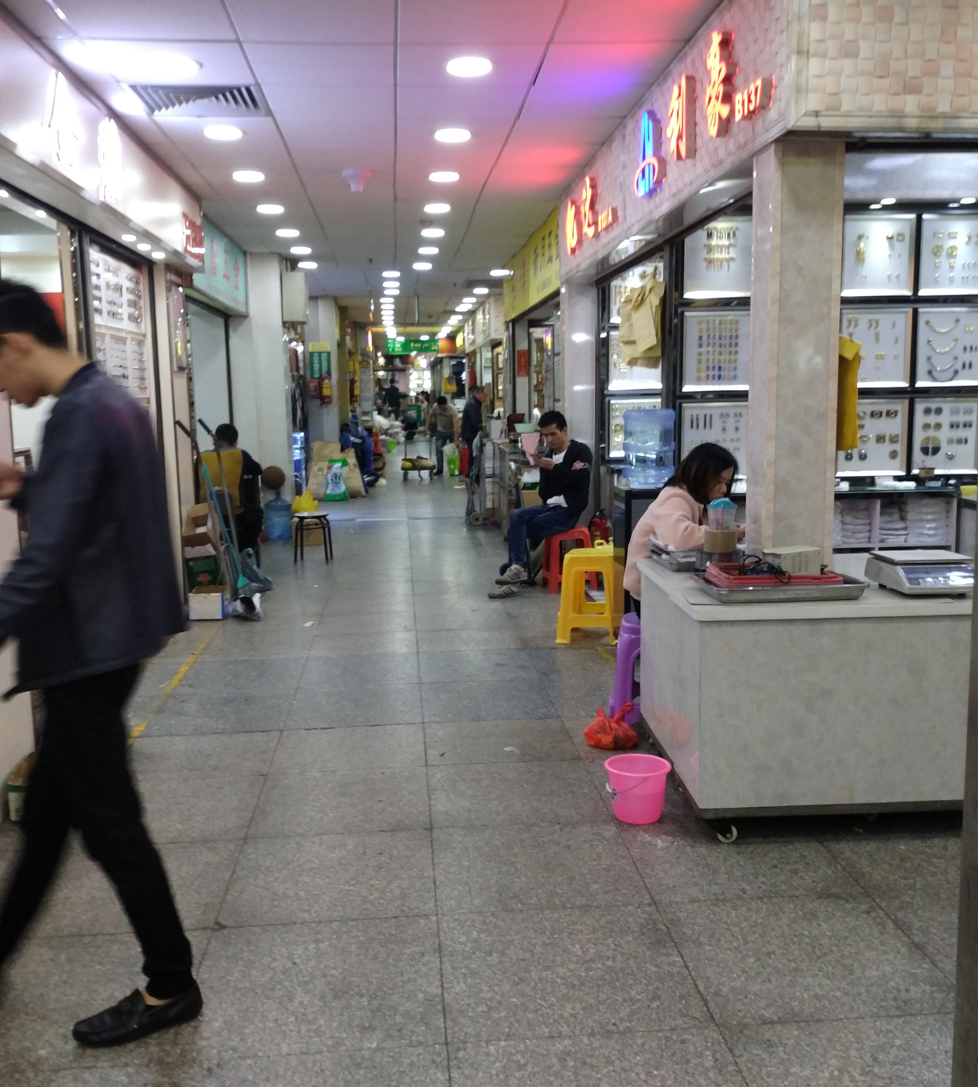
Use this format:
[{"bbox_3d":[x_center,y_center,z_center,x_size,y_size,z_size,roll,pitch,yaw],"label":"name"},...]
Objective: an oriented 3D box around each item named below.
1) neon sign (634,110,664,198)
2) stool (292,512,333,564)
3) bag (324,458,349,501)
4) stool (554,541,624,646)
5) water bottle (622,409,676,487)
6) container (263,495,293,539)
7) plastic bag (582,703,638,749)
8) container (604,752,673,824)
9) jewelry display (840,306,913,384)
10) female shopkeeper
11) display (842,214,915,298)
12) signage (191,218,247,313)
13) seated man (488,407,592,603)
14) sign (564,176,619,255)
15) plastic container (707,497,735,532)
[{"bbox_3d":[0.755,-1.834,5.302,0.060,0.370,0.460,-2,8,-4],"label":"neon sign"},{"bbox_3d":[-1.479,-0.053,9.489,0.310,0.420,0.310,-2,8,-4],"label":"stool"},{"bbox_3d":[-2.022,-0.847,14.956,0.320,0.550,0.200,-1,8,2],"label":"bag"},{"bbox_3d":[0.574,0.295,6.411,0.350,0.480,0.340,0,8,8],"label":"stool"},{"bbox_3d":[0.846,-0.493,5.974,0.275,0.415,0.275,-2,8,-4],"label":"water bottle"},{"bbox_3d":[-2.161,-0.291,11.538,0.273,0.475,0.273,-2,7,-4],"label":"container"},{"bbox_3d":[0.487,0.714,4.497,0.220,0.165,0.200,-2,8,-4],"label":"plastic bag"},{"bbox_3d":[0.493,0.810,3.712,0.210,0.185,0.210,-2,7,-4],"label":"container"},{"bbox_3d":[2.142,-1.099,6.340,0.415,0.430,0.070,-2,7,-4],"label":"jewelry display"},{"bbox_3d":[0.861,0.158,4.873,0.600,1.170,0.460,2,8,23],"label":"female shopkeeper"},{"bbox_3d":[2.143,-1.590,6.277,0.415,0.445,0.070,-2,7,-4],"label":"display"},{"bbox_3d":[-2.397,-2.415,9.866,0.160,0.630,3.050,-2,7,-4],"label":"signage"},{"bbox_3d":[0.371,-0.296,8.062,0.730,1.280,0.480,-6,9,-32],"label":"seated man"},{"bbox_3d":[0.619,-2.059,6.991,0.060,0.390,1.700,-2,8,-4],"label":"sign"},{"bbox_3d":[0.834,-0.110,4.058,0.107,0.130,0.107,-2,7,-4],"label":"plastic container"}]

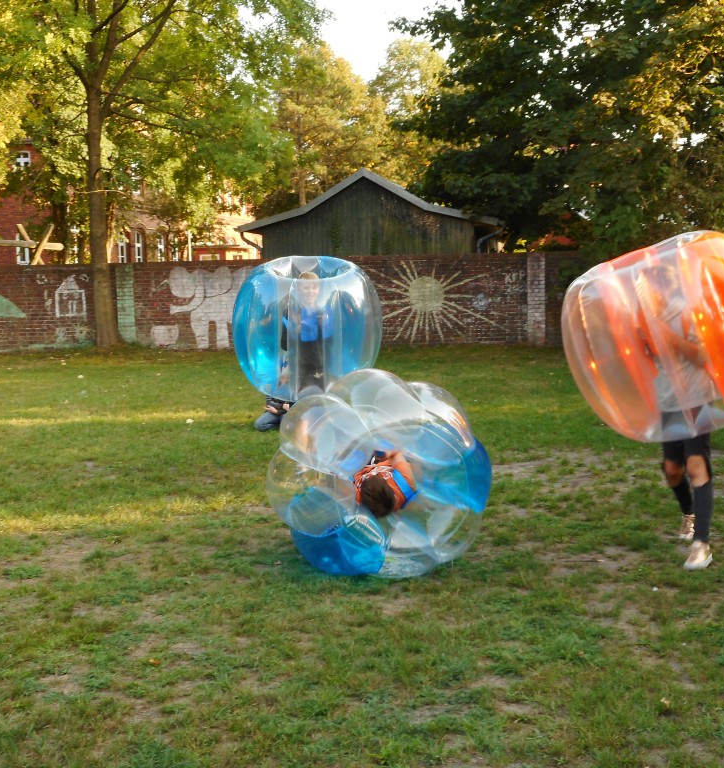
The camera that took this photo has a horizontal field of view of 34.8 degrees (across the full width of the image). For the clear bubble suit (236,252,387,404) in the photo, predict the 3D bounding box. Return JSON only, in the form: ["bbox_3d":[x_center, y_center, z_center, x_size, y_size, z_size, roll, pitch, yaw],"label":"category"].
[{"bbox_3d":[-0.435,-0.447,9.200,1.200,1.030,1.200,-1,18,0],"label":"clear bubble suit"}]

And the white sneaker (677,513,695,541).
[{"bbox_3d":[1.999,0.871,7.062,0.100,0.115,0.265,1,6,20],"label":"white sneaker"}]

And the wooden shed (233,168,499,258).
[{"bbox_3d":[0.459,-3.338,29.467,6.200,3.900,6.000,0,6,6],"label":"wooden shed"}]

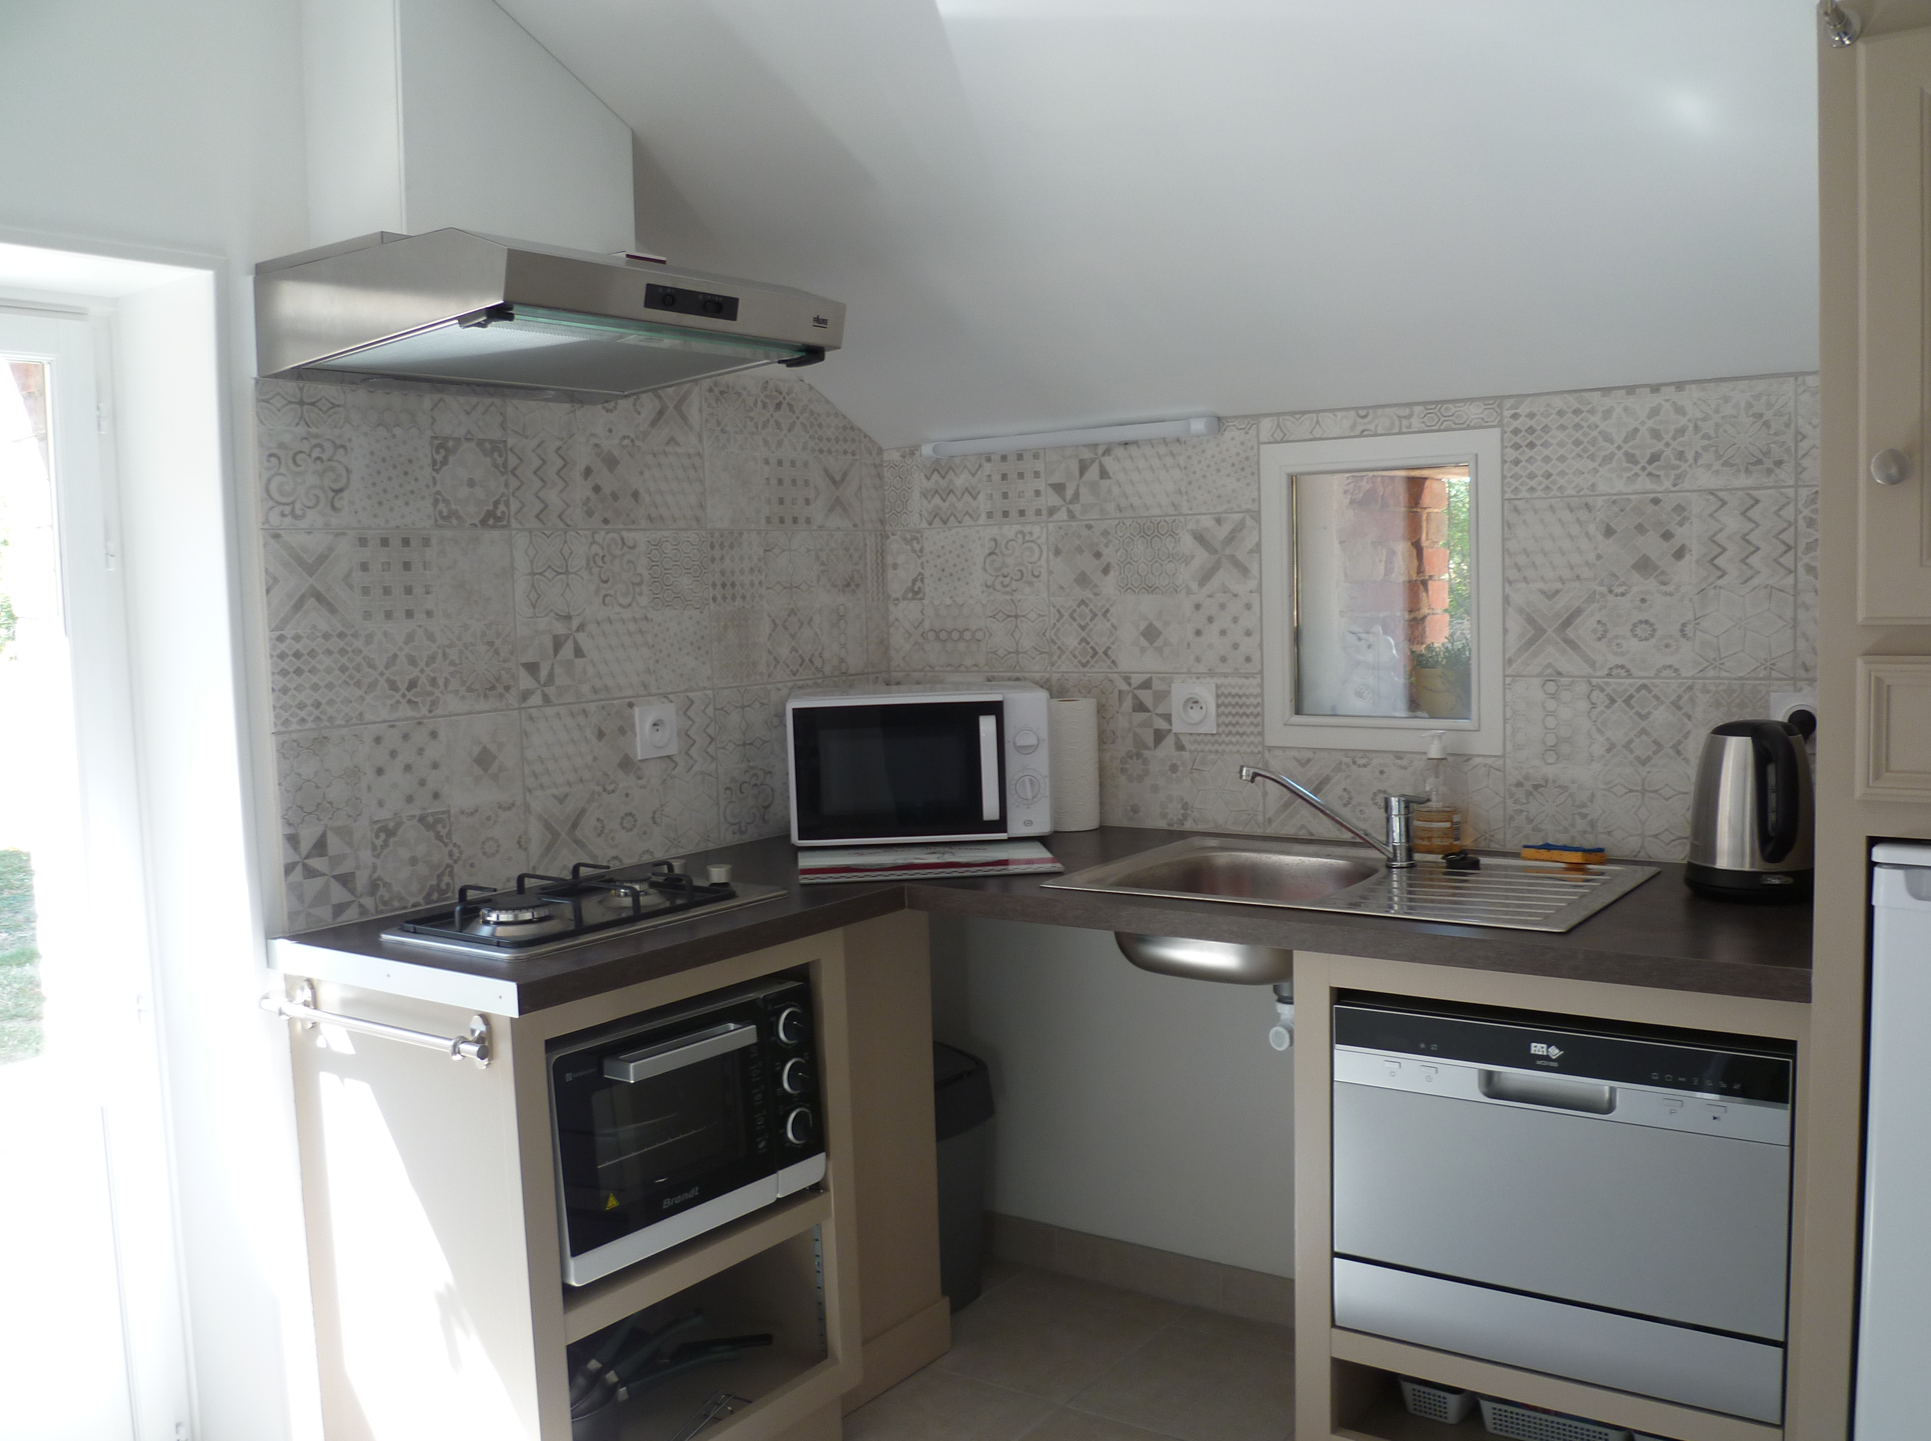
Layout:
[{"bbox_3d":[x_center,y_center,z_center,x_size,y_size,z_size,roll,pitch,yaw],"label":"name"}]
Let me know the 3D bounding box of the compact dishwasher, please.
[{"bbox_3d":[0.863,0.582,2.300,0.549,0.442,0.497,2,6,33],"label":"compact dishwasher"}]

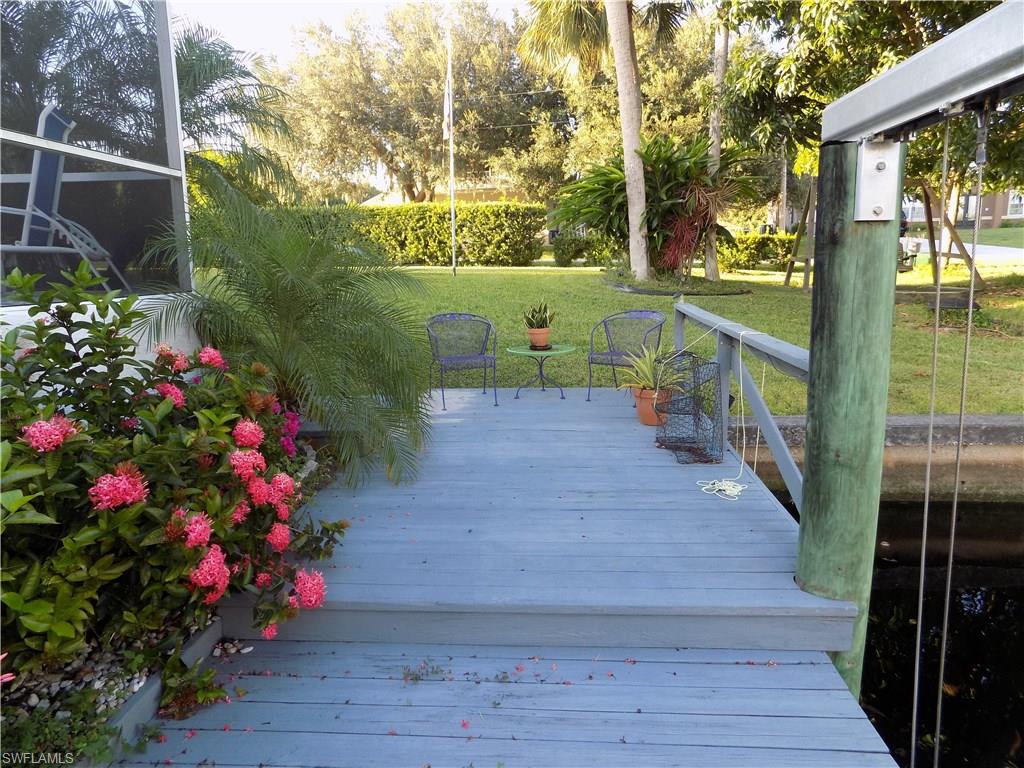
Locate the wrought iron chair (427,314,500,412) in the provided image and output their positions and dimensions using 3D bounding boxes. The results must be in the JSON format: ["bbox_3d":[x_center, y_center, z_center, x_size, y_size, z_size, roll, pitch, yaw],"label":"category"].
[{"bbox_3d":[-0.462,-0.235,6.288,0.590,0.800,0.620,-3,11,-14],"label":"wrought iron chair"}]

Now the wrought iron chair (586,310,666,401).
[{"bbox_3d":[1.072,-0.267,6.363,0.590,0.800,0.620,7,13,36],"label":"wrought iron chair"}]

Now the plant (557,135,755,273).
[{"bbox_3d":[3.005,-3.729,14.759,4.200,2.905,3.200,0,10,5],"label":"plant"}]

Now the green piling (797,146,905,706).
[{"bbox_3d":[1.268,0.290,2.620,0.268,2.320,0.268,-1,10,4],"label":"green piling"}]

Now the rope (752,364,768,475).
[{"bbox_3d":[1.497,0.177,4.095,0.045,0.760,0.040,0,10,5],"label":"rope"}]

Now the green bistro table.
[{"bbox_3d":[0.292,-0.110,6.516,0.640,0.455,0.640,0,10,5],"label":"green bistro table"}]

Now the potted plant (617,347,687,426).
[{"bbox_3d":[1.107,0.003,5.384,0.520,0.590,0.500,-1,10,4],"label":"potted plant"}]

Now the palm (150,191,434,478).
[{"bbox_3d":[-1.482,-0.422,4.981,1.850,1.850,1.850,-1,10,4],"label":"palm"}]

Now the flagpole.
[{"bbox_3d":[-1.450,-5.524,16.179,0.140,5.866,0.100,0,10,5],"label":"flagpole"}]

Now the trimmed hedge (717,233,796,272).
[{"bbox_3d":[5.838,-3.112,16.113,2.200,0.920,0.900,-1,10,4],"label":"trimmed hedge"}]

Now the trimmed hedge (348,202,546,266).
[{"bbox_3d":[-1.624,-3.975,18.050,5.500,1.600,1.100,-1,10,4],"label":"trimmed hedge"}]

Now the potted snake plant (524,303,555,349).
[{"bbox_3d":[0.276,-0.556,6.472,0.290,0.440,0.280,0,10,5],"label":"potted snake plant"}]

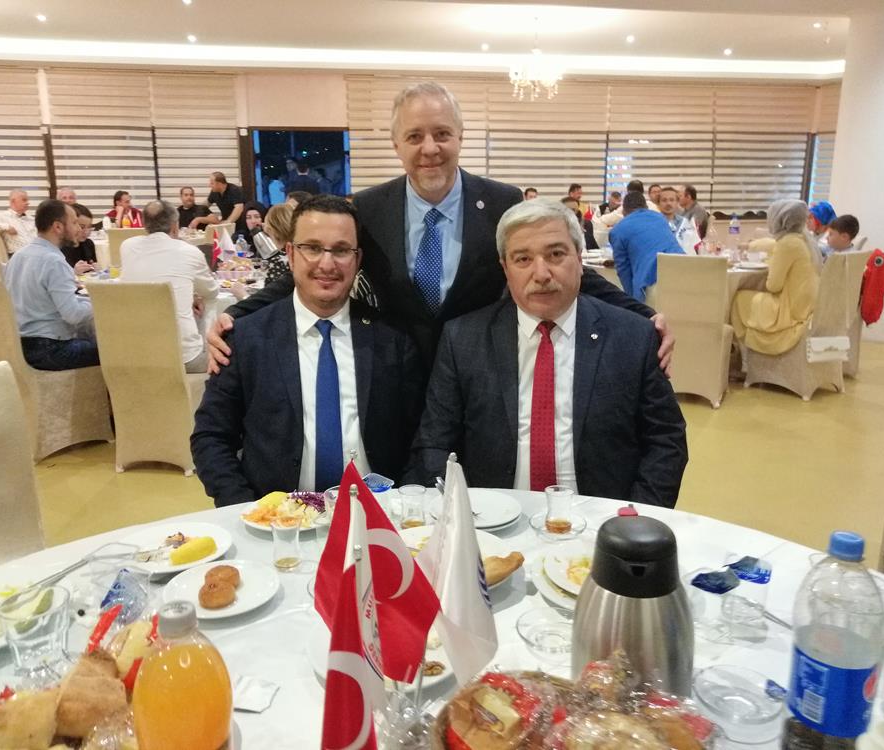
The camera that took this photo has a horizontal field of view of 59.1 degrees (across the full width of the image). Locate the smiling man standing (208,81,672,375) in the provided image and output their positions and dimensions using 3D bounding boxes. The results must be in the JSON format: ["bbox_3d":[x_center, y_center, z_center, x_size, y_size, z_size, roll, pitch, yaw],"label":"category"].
[{"bbox_3d":[0.000,0.089,2.030,1.040,1.630,0.580,0,13,0],"label":"smiling man standing"}]

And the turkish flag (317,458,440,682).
[{"bbox_3d":[-0.066,0.201,0.835,0.132,0.225,0.090,-1,13,-6],"label":"turkish flag"}]

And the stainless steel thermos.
[{"bbox_3d":[0.223,0.278,0.932,0.142,0.240,0.175,2,14,8],"label":"stainless steel thermos"}]

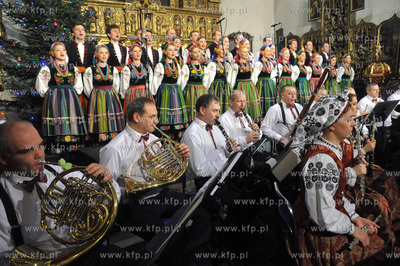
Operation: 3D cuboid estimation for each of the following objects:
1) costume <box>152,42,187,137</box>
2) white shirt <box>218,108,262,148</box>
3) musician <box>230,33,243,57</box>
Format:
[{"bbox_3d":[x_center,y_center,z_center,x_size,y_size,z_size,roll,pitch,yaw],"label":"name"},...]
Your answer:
[{"bbox_3d":[-0.443,-0.604,5.156,0.580,1.660,0.470,-8,11,-33],"label":"costume"},{"bbox_3d":[0.404,-0.005,3.250,0.470,0.530,0.400,-9,12,-35],"label":"white shirt"},{"bbox_3d":[0.886,-1.310,7.246,0.540,1.780,0.360,-9,12,-37],"label":"musician"}]

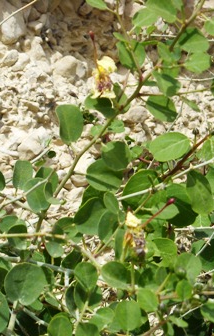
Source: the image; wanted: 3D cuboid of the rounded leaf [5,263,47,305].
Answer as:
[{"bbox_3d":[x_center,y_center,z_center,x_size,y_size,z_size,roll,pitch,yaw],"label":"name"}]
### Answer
[{"bbox_3d":[-0.081,0.116,1.370,0.042,0.045,0.012,0,-20,0],"label":"rounded leaf"}]

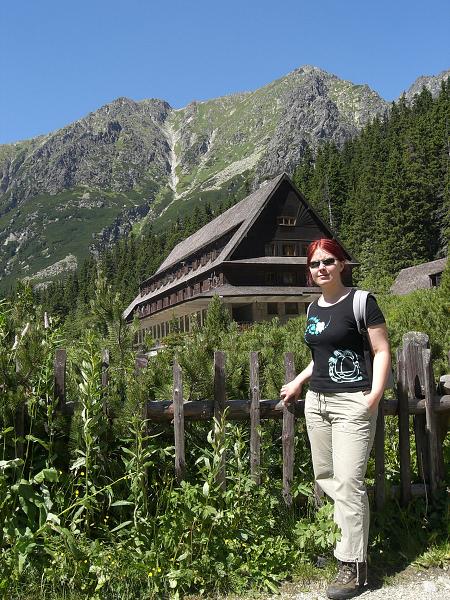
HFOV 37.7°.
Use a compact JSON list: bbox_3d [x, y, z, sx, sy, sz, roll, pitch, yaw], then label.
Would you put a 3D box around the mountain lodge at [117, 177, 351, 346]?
[{"bbox_3d":[0.300,-2.600,81.600,16.570,16.050,38.070,0,-6,-20],"label":"mountain lodge"}]

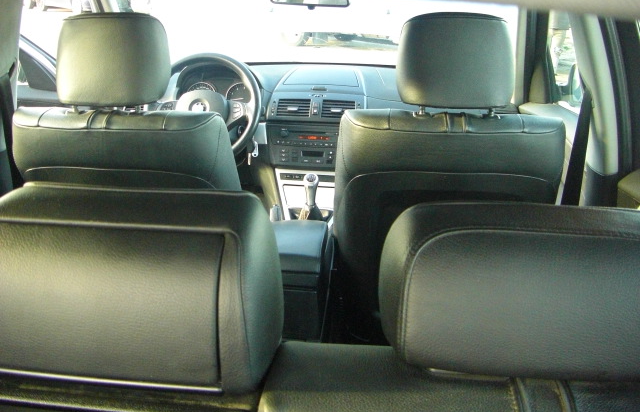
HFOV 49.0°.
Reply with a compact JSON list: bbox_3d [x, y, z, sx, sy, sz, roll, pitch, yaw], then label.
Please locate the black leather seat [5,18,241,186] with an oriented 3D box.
[{"bbox_3d":[-0.393,-0.046,2.028,0.530,1.060,0.770,2,21,4],"label":"black leather seat"}]

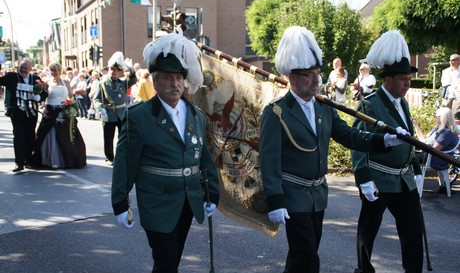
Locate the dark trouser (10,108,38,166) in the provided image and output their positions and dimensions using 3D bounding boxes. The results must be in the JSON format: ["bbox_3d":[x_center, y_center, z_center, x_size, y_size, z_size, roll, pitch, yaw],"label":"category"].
[{"bbox_3d":[-3.419,0.008,9.550,0.440,0.980,0.340,-1,7,-9],"label":"dark trouser"}]

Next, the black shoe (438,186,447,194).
[{"bbox_3d":[2.980,0.745,8.000,0.260,0.100,0.100,-6,10,-41],"label":"black shoe"}]

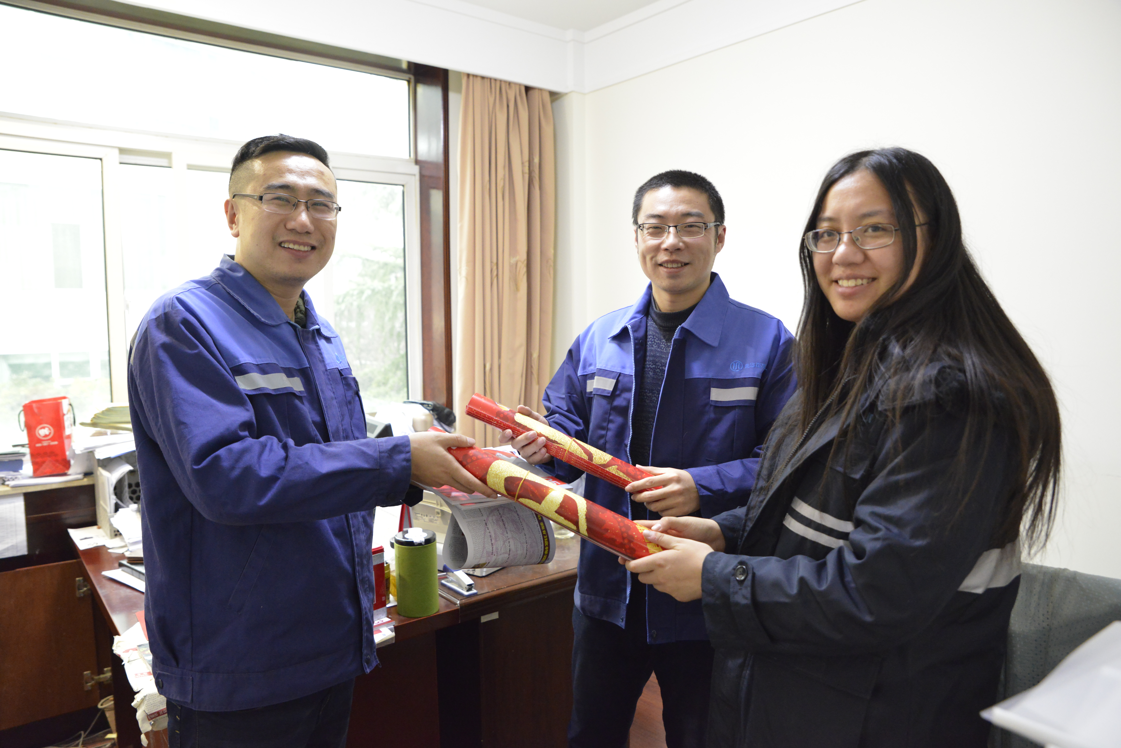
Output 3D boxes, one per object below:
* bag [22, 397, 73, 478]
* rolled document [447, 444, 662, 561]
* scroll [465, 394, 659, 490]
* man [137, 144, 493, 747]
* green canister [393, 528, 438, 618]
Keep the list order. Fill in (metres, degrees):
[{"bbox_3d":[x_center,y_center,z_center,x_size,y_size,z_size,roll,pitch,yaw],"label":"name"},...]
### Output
[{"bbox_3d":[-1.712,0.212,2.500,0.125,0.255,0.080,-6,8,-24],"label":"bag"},{"bbox_3d":[-0.021,0.176,1.050,0.375,0.047,0.047,23,-9,15],"label":"rolled document"},{"bbox_3d":[0.014,0.131,1.280,0.371,0.037,0.037,25,-5,3],"label":"scroll"},{"bbox_3d":[-0.376,0.465,1.242,0.560,1.730,0.520,3,6,26],"label":"man"},{"bbox_3d":[-0.311,0.432,1.611,0.093,0.175,0.093,-2,6,-17],"label":"green canister"}]

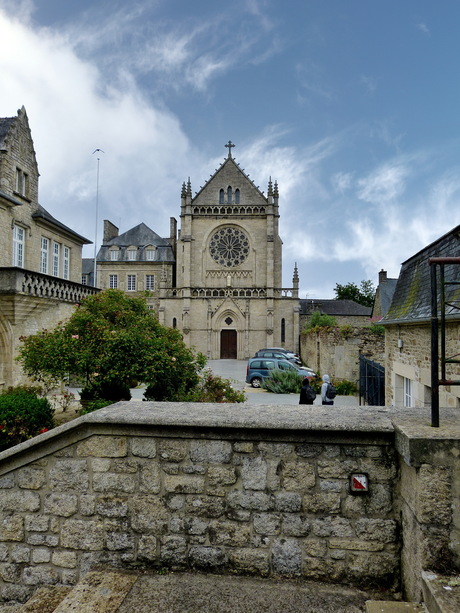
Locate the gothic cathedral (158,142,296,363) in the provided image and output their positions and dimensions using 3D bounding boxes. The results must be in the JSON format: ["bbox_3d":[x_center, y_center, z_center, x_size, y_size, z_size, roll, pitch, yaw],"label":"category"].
[{"bbox_3d":[0.474,-5.970,61.468,16.620,25.440,19.000,1,-3,3],"label":"gothic cathedral"}]

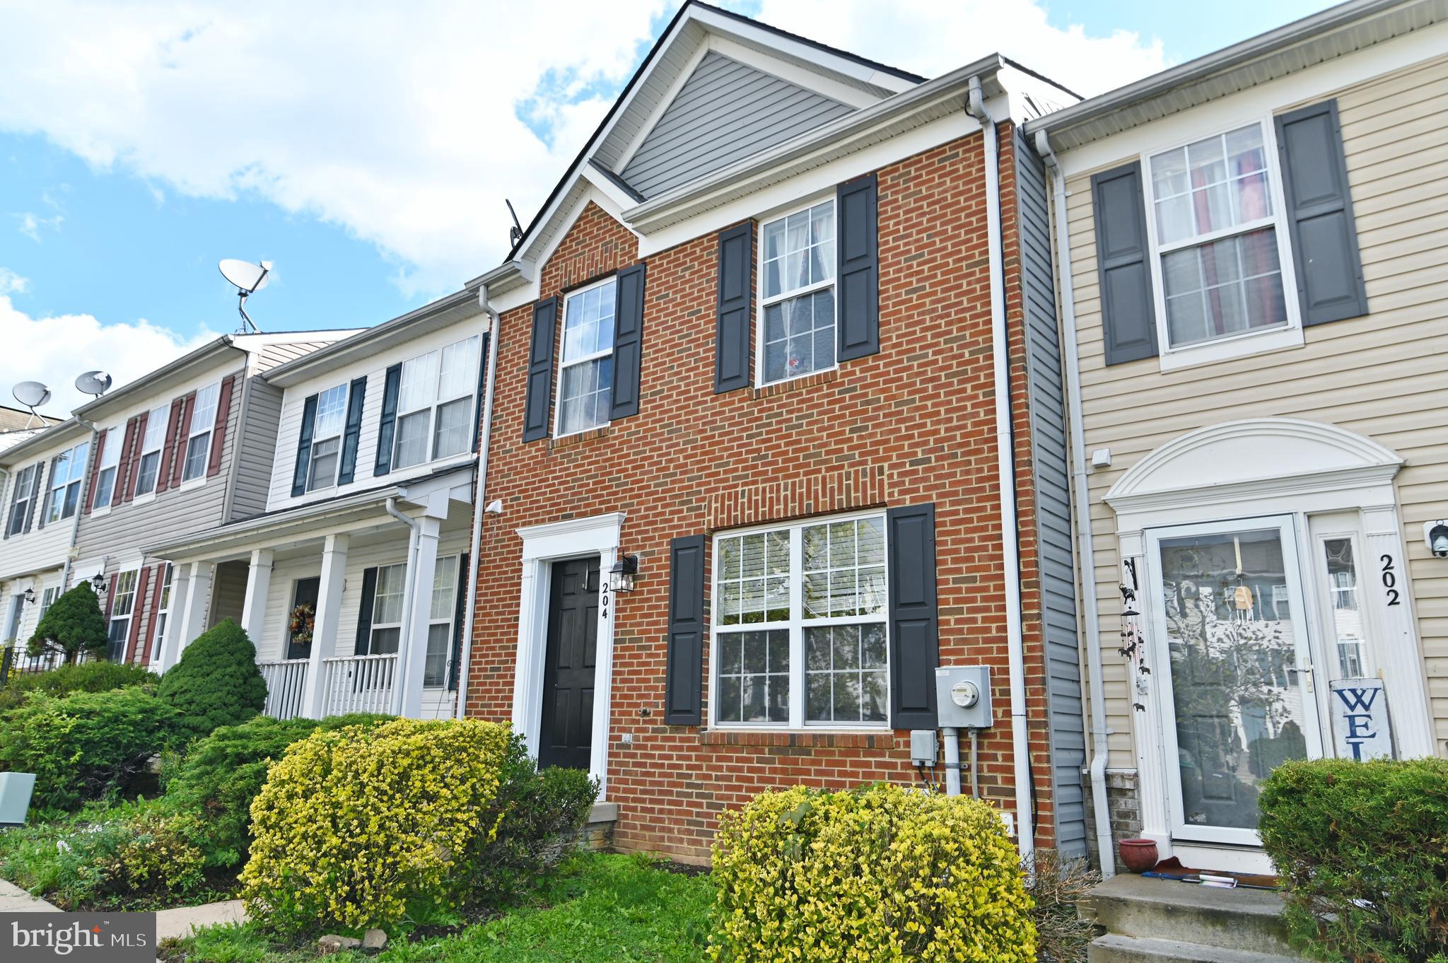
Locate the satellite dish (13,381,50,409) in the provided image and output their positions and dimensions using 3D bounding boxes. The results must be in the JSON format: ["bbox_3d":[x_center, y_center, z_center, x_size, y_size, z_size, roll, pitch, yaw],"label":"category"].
[{"bbox_3d":[-16.382,-2.112,23.003,0.620,0.620,0.850,-8,-17,31],"label":"satellite dish"}]

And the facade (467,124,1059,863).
[{"bbox_3d":[-0.259,-0.065,8.457,6.080,6.360,0.280,-10,-18,37],"label":"facade"}]

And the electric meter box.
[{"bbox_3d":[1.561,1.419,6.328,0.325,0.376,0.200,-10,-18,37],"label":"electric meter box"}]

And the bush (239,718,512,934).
[{"bbox_3d":[-2.301,2.285,6.545,1.420,1.270,1.620,-10,-18,37],"label":"bush"}]

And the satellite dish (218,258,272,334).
[{"bbox_3d":[-7.347,-2.957,14.912,0.700,1.180,0.830,-9,-18,35],"label":"satellite dish"}]

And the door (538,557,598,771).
[{"bbox_3d":[-1.361,1.735,9.061,0.914,2.040,0.060,-10,-18,37],"label":"door"}]

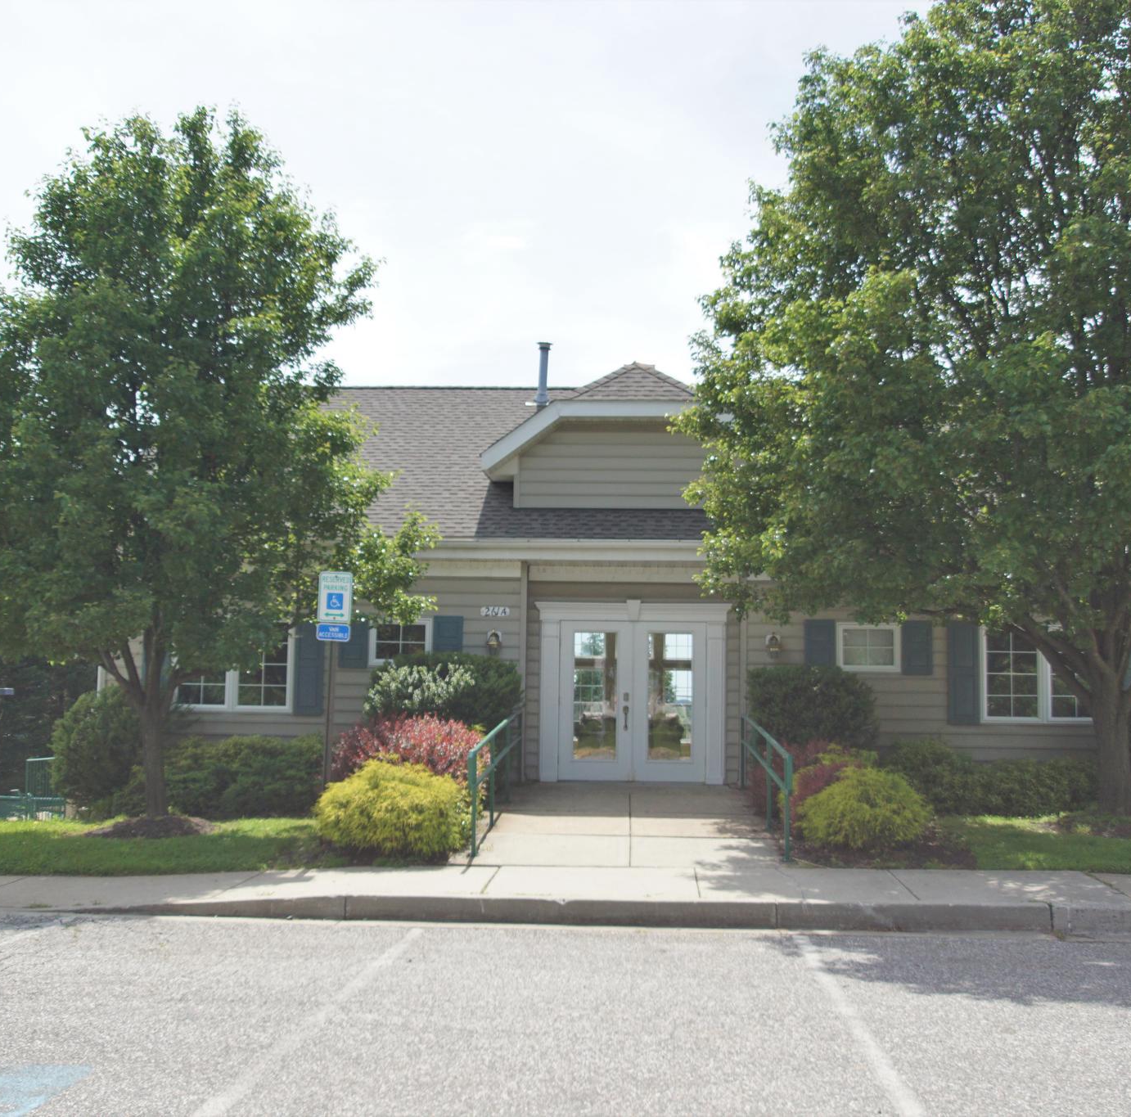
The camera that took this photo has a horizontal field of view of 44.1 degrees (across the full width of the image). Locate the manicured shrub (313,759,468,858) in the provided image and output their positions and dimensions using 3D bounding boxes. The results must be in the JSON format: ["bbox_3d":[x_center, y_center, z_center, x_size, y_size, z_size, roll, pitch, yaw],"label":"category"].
[{"bbox_3d":[-1.621,2.299,12.855,1.420,0.827,1.350,1,-6,4],"label":"manicured shrub"}]

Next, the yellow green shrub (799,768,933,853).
[{"bbox_3d":[2.809,2.400,13.157,1.300,0.793,1.250,1,-6,4],"label":"yellow green shrub"}]

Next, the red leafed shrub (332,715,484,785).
[{"bbox_3d":[-1.647,2.241,14.438,1.550,1.143,1.450,1,-6,4],"label":"red leafed shrub"}]

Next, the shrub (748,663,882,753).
[{"bbox_3d":[2.902,2.141,16.409,1.550,1.692,1.500,1,-6,4],"label":"shrub"}]

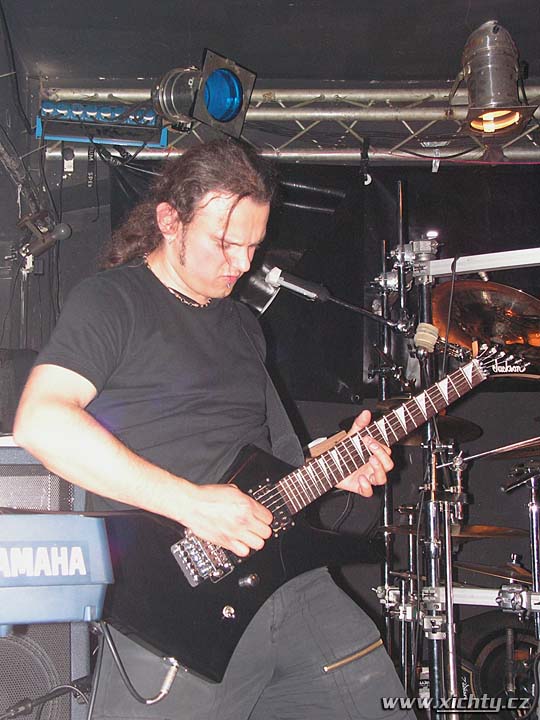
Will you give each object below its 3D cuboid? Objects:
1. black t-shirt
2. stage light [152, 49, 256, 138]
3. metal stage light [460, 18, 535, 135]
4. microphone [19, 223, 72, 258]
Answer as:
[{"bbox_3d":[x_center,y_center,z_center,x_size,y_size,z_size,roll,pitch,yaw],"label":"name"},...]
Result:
[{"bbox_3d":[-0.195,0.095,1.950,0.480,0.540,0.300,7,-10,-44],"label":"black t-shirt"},{"bbox_3d":[-0.302,-1.018,4.388,0.390,0.265,0.260,13,-1,44],"label":"stage light"},{"bbox_3d":[0.853,-1.055,4.270,0.280,0.400,0.260,1,-15,9],"label":"metal stage light"},{"bbox_3d":[-0.680,-0.365,3.550,0.165,0.052,0.052,-31,-14,9],"label":"microphone"}]

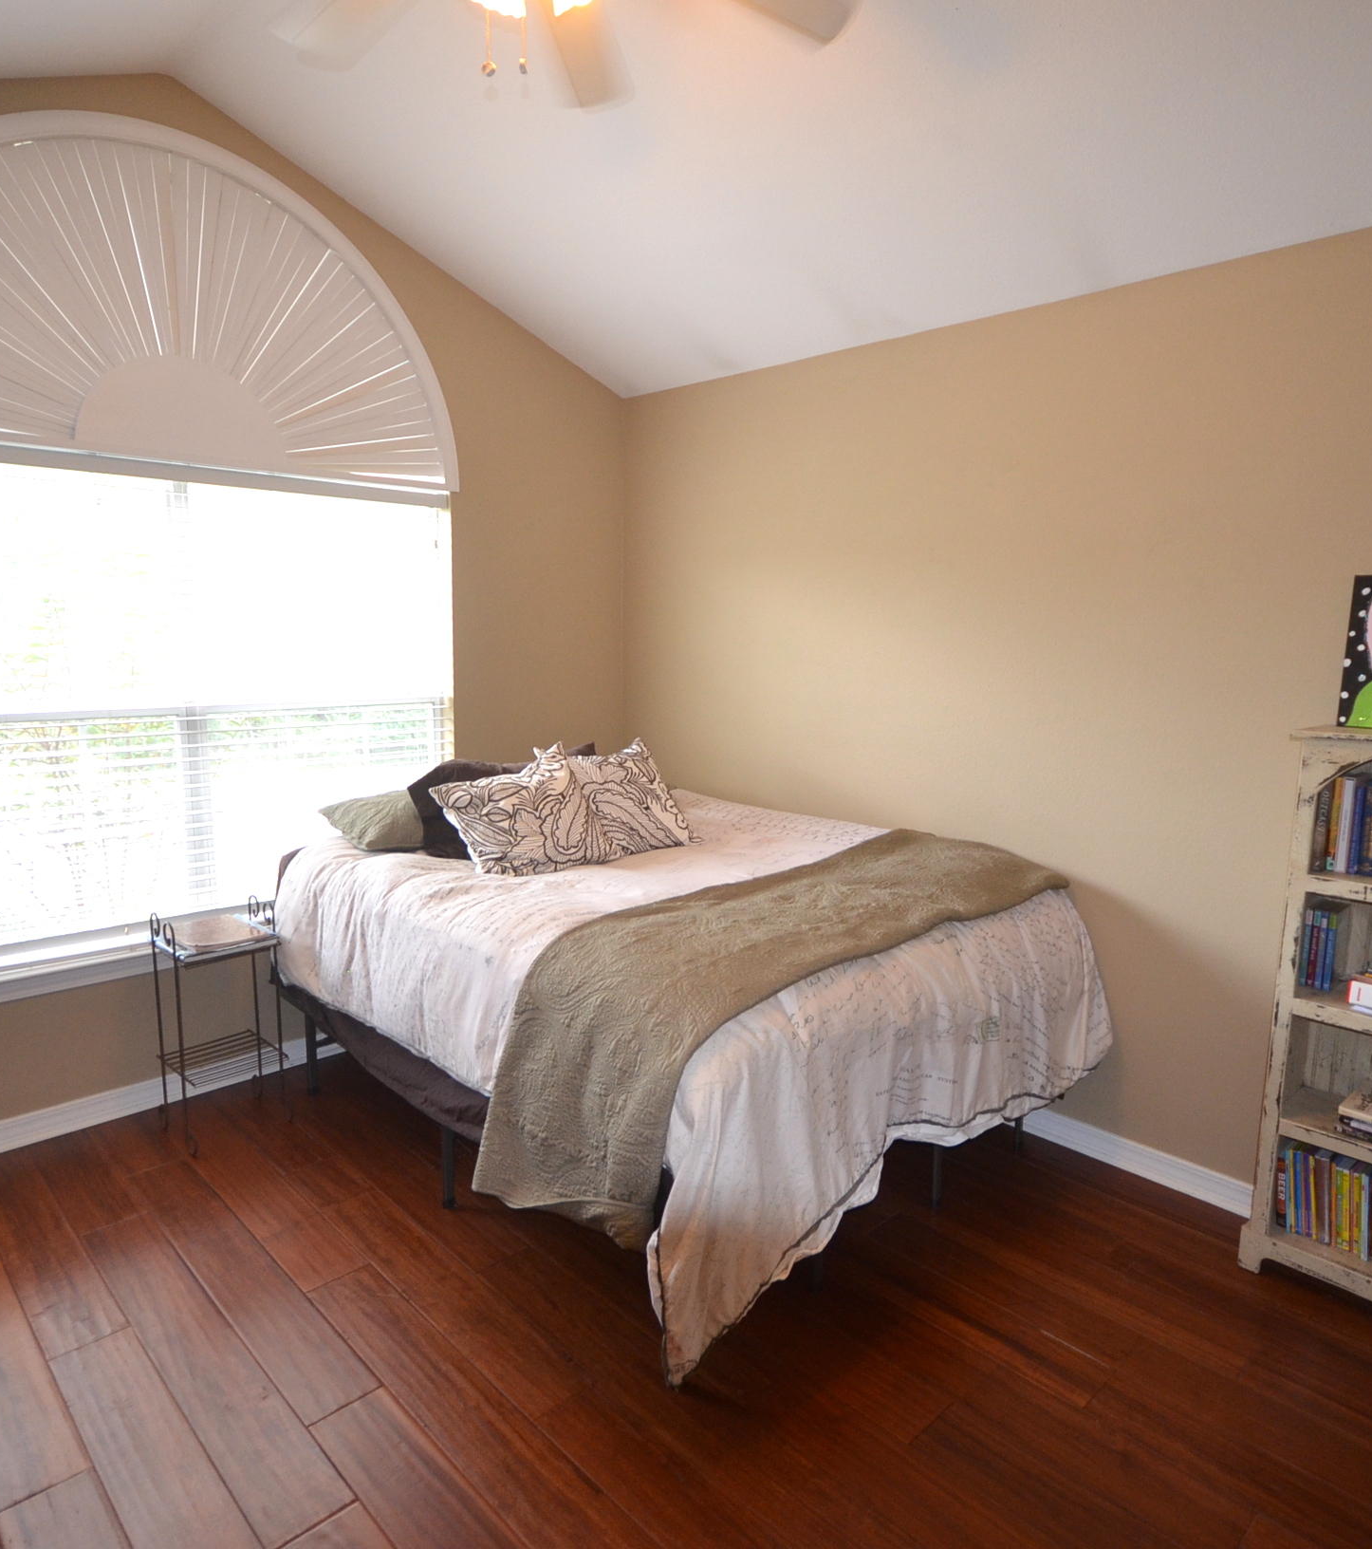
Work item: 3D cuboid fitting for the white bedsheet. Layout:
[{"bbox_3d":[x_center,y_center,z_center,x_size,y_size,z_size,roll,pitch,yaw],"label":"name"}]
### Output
[{"bbox_3d":[-0.124,0.691,3.110,2.054,0.853,1.612,9,12,44],"label":"white bedsheet"}]

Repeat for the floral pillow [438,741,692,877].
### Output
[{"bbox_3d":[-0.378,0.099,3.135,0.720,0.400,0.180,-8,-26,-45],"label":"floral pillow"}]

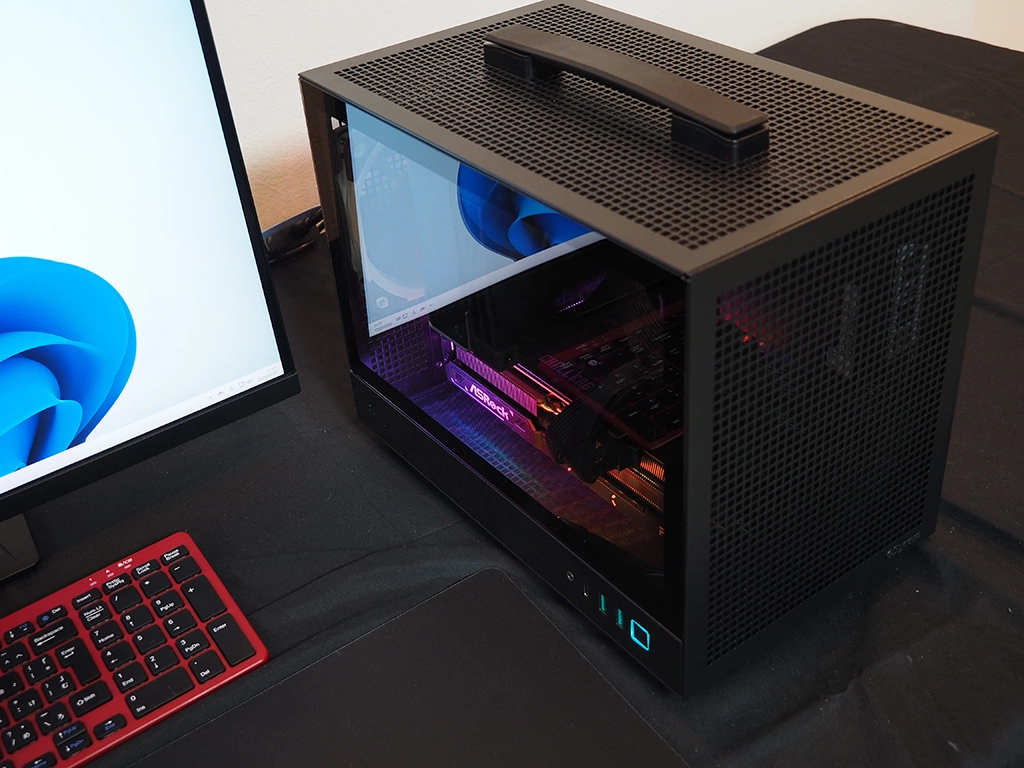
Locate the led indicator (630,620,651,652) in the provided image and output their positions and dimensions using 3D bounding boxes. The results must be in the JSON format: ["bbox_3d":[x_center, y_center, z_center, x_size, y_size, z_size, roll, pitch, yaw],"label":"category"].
[{"bbox_3d":[0.068,0.132,0.622,0.003,0.015,0.015,-25,39,-27],"label":"led indicator"}]

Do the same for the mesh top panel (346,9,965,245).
[{"bbox_3d":[0.053,-0.150,0.630,0.169,0.005,0.305,-25,39,-27],"label":"mesh top panel"}]

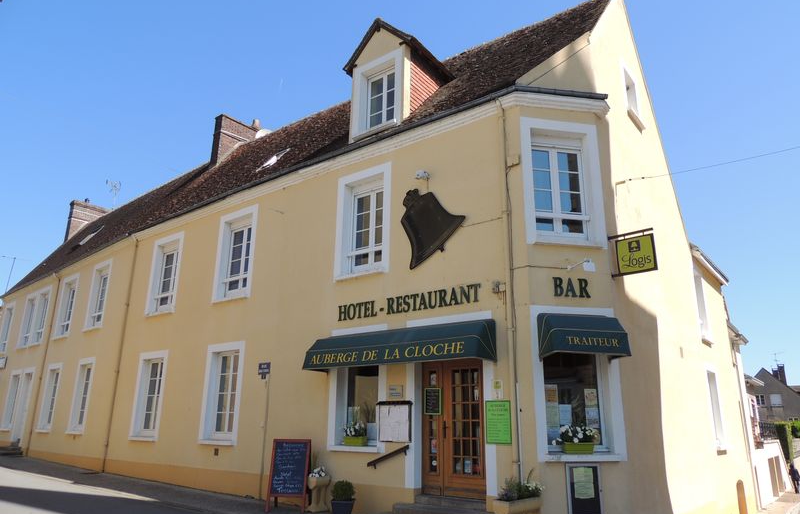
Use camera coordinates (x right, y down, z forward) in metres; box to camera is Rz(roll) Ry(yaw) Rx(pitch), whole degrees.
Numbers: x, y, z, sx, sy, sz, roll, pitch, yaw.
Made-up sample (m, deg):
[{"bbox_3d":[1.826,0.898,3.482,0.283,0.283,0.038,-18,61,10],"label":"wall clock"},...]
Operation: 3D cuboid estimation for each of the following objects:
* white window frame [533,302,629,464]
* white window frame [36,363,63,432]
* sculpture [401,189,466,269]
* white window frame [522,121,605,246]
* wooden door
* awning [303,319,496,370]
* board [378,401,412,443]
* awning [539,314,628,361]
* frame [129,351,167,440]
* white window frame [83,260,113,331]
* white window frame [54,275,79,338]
[{"bbox_3d":[2.549,1.821,8.077,1.327,2.147,0.250,4,-17,-10],"label":"white window frame"},{"bbox_3d":[-11.645,4.710,18.554,1.250,2.220,0.200,-12,-20,38],"label":"white window frame"},{"bbox_3d":[0.449,-0.576,9.632,1.340,1.380,0.150,-45,-37,21],"label":"sculpture"},{"bbox_3d":[2.574,-1.170,8.857,1.320,2.130,0.220,3,-16,-9],"label":"white window frame"},{"bbox_3d":[0.879,2.660,8.758,1.250,2.100,0.100,-12,-20,38],"label":"wooden door"},{"bbox_3d":[-0.139,1.506,9.236,3.620,0.650,0.580,-12,-20,38],"label":"awning"},{"bbox_3d":[-0.068,2.710,9.108,0.658,0.635,0.100,-11,-20,36],"label":"board"},{"bbox_3d":[2.592,1.129,7.846,1.120,0.670,0.530,3,-16,-9],"label":"awning"},{"bbox_3d":[-6.267,3.495,14.027,1.331,2.158,0.250,-11,-20,36],"label":"frame"},{"bbox_3d":[-9.385,1.232,17.433,1.410,2.116,0.250,-13,-21,40],"label":"white window frame"},{"bbox_3d":[-11.574,1.749,19.364,1.380,2.200,0.200,-12,-20,38],"label":"white window frame"}]

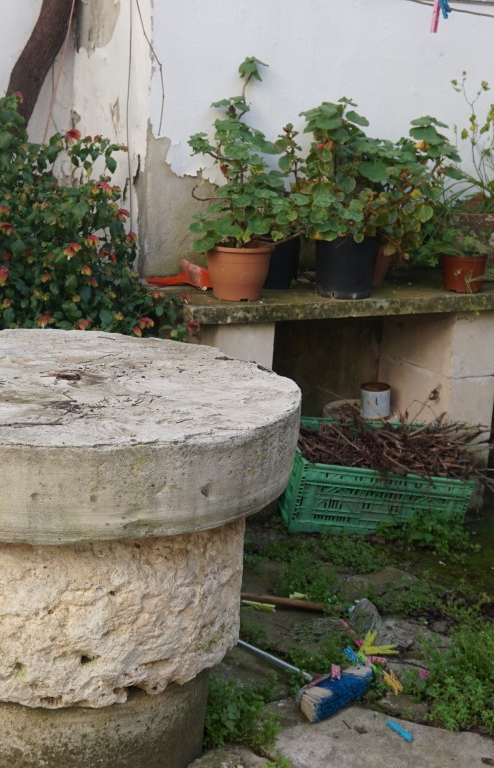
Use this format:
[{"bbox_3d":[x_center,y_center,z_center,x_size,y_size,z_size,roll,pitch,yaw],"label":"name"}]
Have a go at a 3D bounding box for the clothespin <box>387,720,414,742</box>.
[{"bbox_3d":[0.348,0.786,2.696,0.016,0.012,0.080,-5,14,-26],"label":"clothespin"}]

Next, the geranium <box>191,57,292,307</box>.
[{"bbox_3d":[-0.027,-0.693,4.014,0.336,0.793,0.340,1,12,0],"label":"geranium"}]

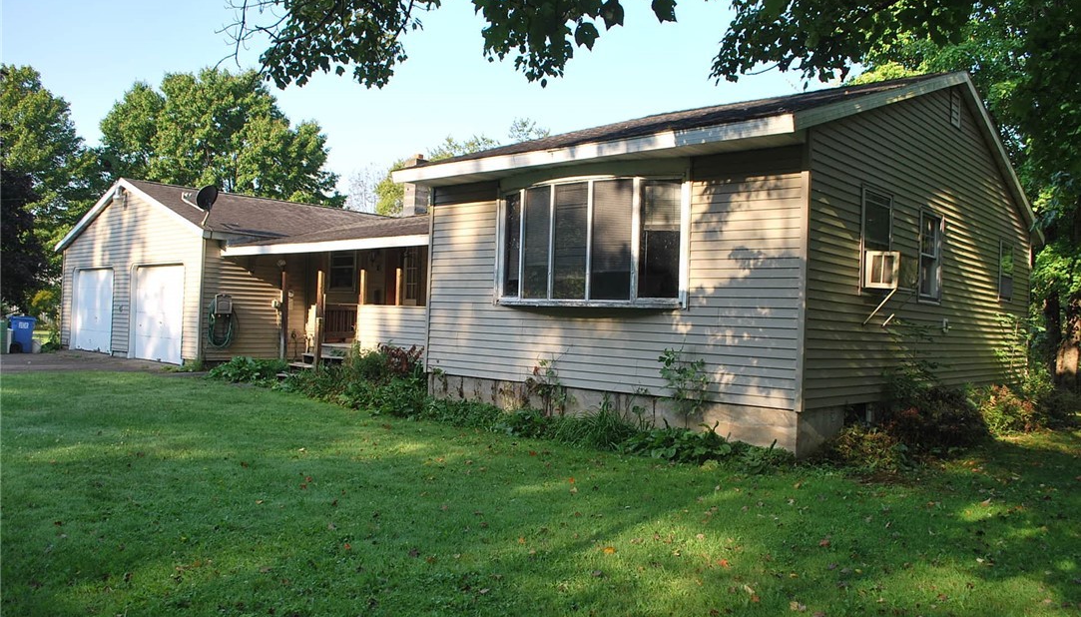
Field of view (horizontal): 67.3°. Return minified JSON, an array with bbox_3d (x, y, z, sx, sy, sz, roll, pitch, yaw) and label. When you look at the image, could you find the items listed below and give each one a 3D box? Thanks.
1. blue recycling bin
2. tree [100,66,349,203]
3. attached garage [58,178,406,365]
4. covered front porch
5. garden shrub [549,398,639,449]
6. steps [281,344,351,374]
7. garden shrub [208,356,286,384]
[{"bbox_3d":[-14.019,0.704,22.000,0.740,1.000,0.640,3,-1,-37],"label":"blue recycling bin"},{"bbox_3d":[-15.014,-4.958,37.951,11.200,12.568,11.200,1,-1,42],"label":"tree"},{"bbox_3d":[-7.119,-0.804,21.953,8.650,4.120,8.250,1,-1,42],"label":"attached garage"},{"bbox_3d":[-3.253,-0.080,14.897,6.900,2.830,2.200,1,-1,42],"label":"covered front porch"},{"bbox_3d":[0.556,1.131,8.350,0.950,0.460,0.850,1,-1,42],"label":"garden shrub"},{"bbox_3d":[-4.012,1.010,14.581,1.360,0.620,0.900,1,-1,42],"label":"steps"},{"bbox_3d":[-5.171,1.039,14.300,1.450,0.420,1.200,1,-1,42],"label":"garden shrub"}]

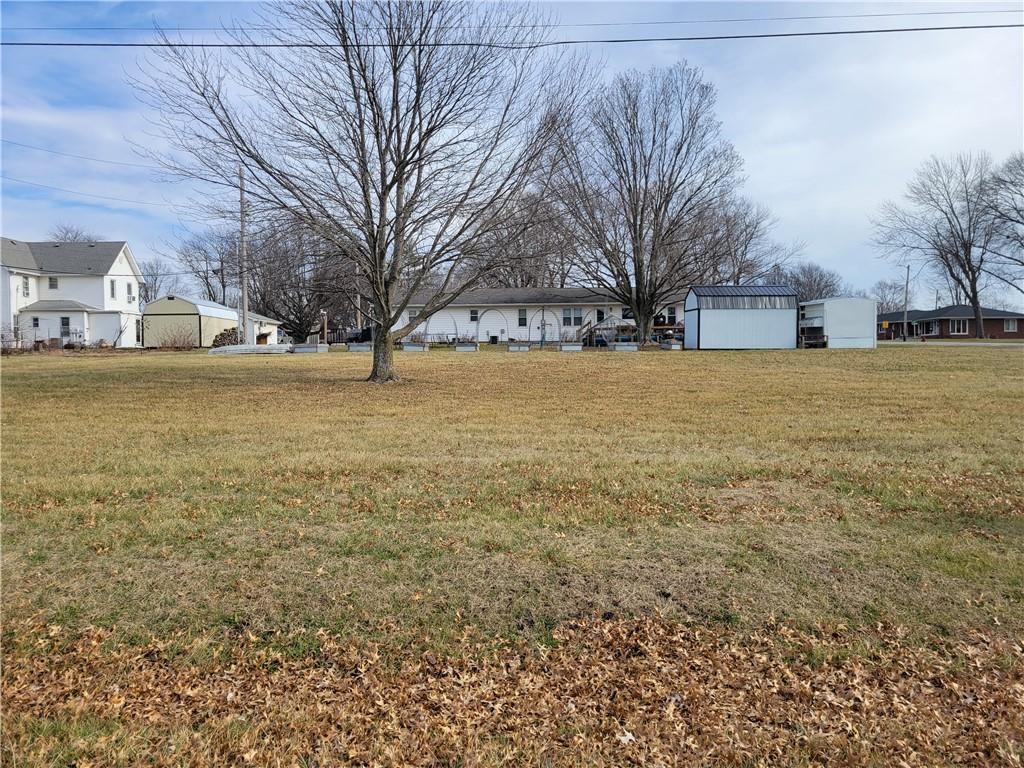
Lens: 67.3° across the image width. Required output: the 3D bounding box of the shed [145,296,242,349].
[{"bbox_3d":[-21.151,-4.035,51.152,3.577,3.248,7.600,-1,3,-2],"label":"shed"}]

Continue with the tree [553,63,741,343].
[{"bbox_3d":[8.023,-10.544,45.538,10.681,16.661,10.681,0,3,0],"label":"tree"}]

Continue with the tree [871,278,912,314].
[{"bbox_3d":[61.435,-11.974,124.582,6.594,10.175,6.594,0,3,0],"label":"tree"}]

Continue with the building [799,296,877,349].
[{"bbox_3d":[17.750,-3.290,42.000,2.550,2.660,4.000,0,4,0],"label":"building"}]

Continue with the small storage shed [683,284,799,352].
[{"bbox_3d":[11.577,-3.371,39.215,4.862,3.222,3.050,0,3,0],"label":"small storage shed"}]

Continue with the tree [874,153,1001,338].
[{"bbox_3d":[43.933,-14.107,79.416,12.621,19.334,12.621,0,3,0],"label":"tree"}]

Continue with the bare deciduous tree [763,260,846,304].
[{"bbox_3d":[39.746,-11.203,104.589,11.068,11.110,11.068,0,3,0],"label":"bare deciduous tree"}]

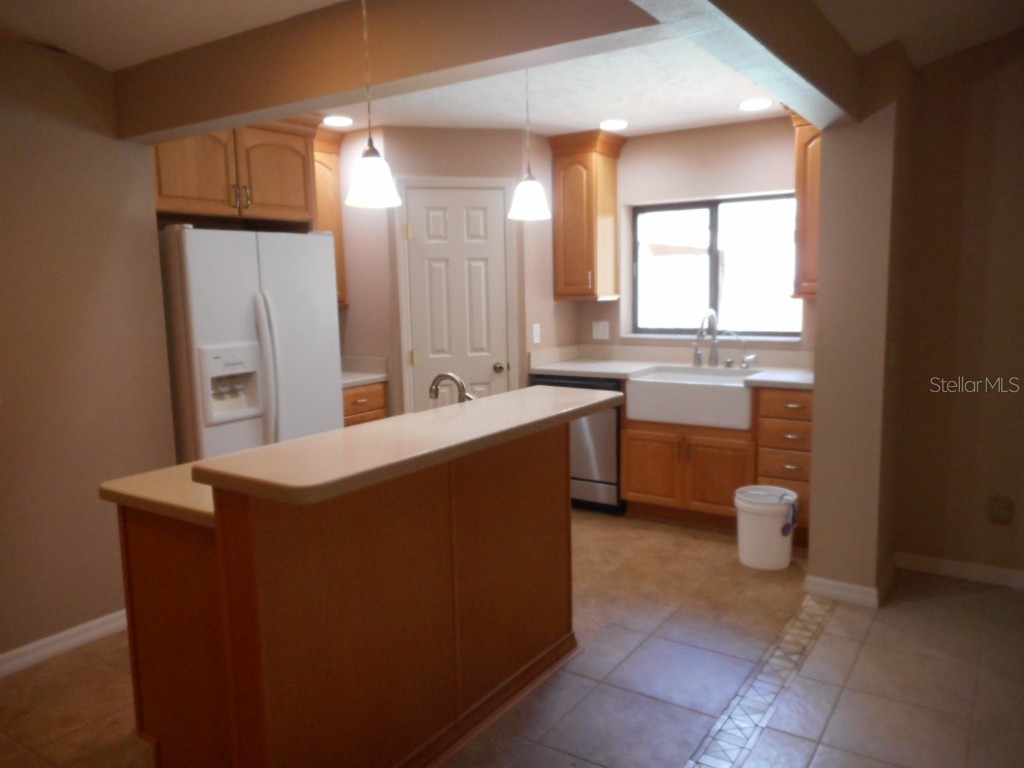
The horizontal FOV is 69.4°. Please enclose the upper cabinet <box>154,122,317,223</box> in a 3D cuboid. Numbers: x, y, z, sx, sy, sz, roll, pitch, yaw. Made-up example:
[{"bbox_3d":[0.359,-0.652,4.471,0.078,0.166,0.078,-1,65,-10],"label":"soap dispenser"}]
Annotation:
[{"bbox_3d":[-1.637,-1.135,3.942,0.610,0.535,0.995,4,9,35],"label":"upper cabinet"}]

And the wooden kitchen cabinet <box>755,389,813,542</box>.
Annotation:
[{"bbox_3d":[1.655,0.431,4.179,0.390,0.880,0.600,4,9,35],"label":"wooden kitchen cabinet"}]

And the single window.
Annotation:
[{"bbox_3d":[1.340,-0.756,4.848,1.196,0.882,0.100,4,9,35],"label":"single window"}]

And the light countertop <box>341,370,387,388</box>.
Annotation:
[{"bbox_3d":[-1.167,-0.005,4.516,0.635,0.036,0.500,3,9,33],"label":"light countertop"}]

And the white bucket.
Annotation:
[{"bbox_3d":[1.320,0.744,3.845,0.305,0.365,0.305,-1,7,0],"label":"white bucket"}]

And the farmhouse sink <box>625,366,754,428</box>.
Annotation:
[{"bbox_3d":[1.122,0.085,4.424,0.725,0.245,0.520,3,9,33],"label":"farmhouse sink"}]

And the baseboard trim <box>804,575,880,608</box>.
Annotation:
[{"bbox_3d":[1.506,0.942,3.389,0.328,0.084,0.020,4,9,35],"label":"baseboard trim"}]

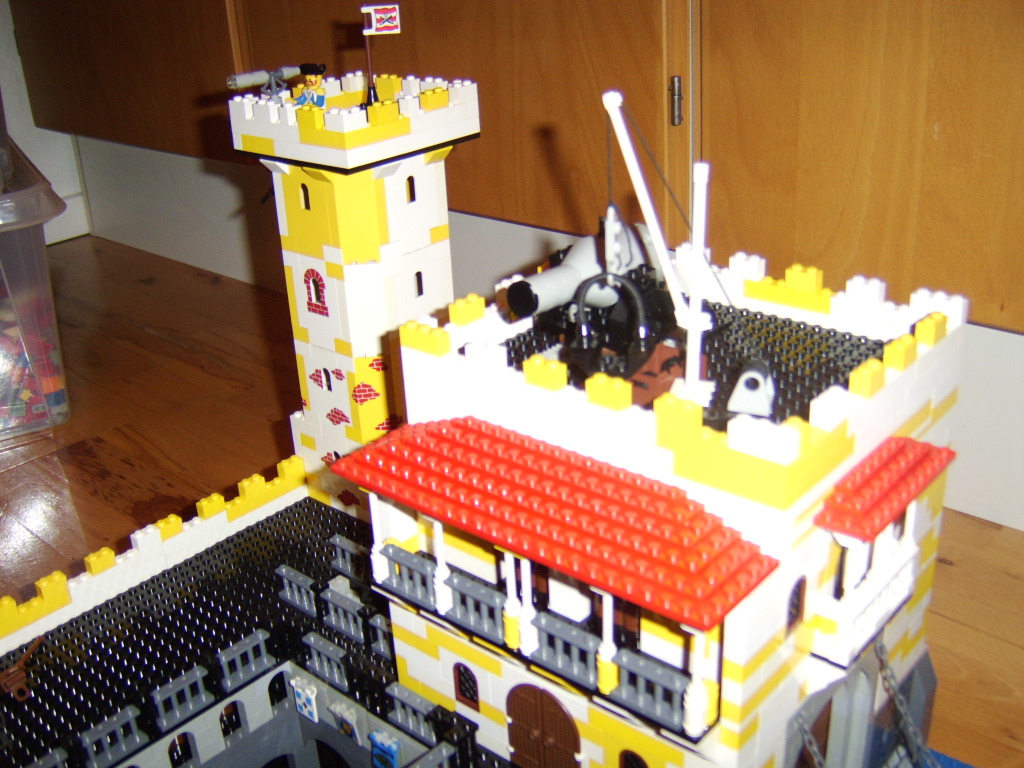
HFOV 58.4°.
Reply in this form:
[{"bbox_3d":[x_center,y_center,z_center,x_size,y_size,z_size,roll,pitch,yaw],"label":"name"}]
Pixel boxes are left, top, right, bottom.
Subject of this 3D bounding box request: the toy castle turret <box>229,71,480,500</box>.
[{"bbox_3d":[-0.088,-0.055,0.602,0.104,0.264,0.104,17,32,38],"label":"toy castle turret"}]

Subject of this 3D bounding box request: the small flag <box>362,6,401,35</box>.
[{"bbox_3d":[-0.079,-0.220,0.556,0.022,0.016,0.004,3,25,13],"label":"small flag"}]

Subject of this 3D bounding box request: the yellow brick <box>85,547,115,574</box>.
[{"bbox_3d":[-0.255,0.110,0.569,0.008,0.011,0.016,17,32,38],"label":"yellow brick"}]

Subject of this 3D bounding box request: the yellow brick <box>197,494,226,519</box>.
[{"bbox_3d":[-0.203,0.082,0.623,0.008,0.011,0.016,17,32,38],"label":"yellow brick"}]

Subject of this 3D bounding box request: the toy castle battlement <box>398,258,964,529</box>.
[{"bbox_3d":[0.081,-0.018,0.427,0.192,0.037,0.176,17,32,38],"label":"toy castle battlement"}]

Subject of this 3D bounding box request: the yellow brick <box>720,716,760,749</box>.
[{"bbox_3d":[0.086,0.128,0.345,0.008,0.010,0.016,17,32,38],"label":"yellow brick"}]

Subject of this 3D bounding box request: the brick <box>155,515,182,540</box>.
[{"bbox_3d":[-0.224,0.093,0.601,0.008,0.011,0.016,17,32,38],"label":"brick"}]

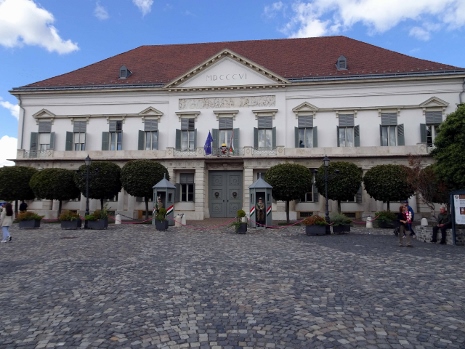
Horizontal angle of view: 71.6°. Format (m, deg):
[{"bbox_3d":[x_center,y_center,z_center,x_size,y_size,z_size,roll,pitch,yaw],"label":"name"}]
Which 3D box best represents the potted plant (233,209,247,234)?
[{"bbox_3d":[0.381,2.459,16.852,0.760,1.254,0.680,0,-5,6],"label":"potted plant"}]

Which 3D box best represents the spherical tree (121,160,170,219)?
[{"bbox_3d":[-6.876,1.226,25.487,3.850,4.700,3.850,0,-5,6],"label":"spherical tree"}]

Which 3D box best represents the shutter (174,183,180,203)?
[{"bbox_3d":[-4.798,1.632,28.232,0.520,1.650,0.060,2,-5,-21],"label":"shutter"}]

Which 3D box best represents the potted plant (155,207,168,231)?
[{"bbox_3d":[-4.137,2.555,18.961,0.700,1.420,0.680,0,-5,7],"label":"potted plant"}]

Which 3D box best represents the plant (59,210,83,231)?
[{"bbox_3d":[-9.406,2.586,18.600,1.080,1.170,0.580,0,-5,6],"label":"plant"}]

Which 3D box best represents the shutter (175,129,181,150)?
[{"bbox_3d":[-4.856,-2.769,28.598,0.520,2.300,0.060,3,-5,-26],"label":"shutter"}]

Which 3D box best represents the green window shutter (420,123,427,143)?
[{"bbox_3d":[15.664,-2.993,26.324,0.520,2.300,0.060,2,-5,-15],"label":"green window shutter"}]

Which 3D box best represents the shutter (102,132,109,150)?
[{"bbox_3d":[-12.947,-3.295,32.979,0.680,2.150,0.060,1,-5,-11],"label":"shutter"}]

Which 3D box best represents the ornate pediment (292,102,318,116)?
[{"bbox_3d":[6.242,-5.552,27.616,2.208,1.128,0.400,0,-5,6],"label":"ornate pediment"}]

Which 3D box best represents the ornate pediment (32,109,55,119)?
[{"bbox_3d":[-17.421,-5.622,29.869,2.050,0.851,0.380,0,-5,6],"label":"ornate pediment"}]

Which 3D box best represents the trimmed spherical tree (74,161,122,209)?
[{"bbox_3d":[-10.794,1.333,26.229,3.550,4.783,3.550,0,-5,6],"label":"trimmed spherical tree"}]

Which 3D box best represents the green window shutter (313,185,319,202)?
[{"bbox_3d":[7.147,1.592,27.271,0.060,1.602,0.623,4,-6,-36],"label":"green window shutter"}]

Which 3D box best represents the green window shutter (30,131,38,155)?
[{"bbox_3d":[-18.856,-2.794,30.731,0.665,2.424,0.060,1,-5,-6],"label":"green window shutter"}]

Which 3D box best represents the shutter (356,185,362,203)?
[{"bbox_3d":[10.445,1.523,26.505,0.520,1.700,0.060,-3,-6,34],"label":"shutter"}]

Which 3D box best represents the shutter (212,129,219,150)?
[{"bbox_3d":[-1.419,-2.768,27.901,0.570,2.355,0.060,1,-5,-12],"label":"shutter"}]

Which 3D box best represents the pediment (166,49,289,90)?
[{"bbox_3d":[-0.476,-9.128,28.563,10.972,3.561,0.950,0,-5,6],"label":"pediment"}]

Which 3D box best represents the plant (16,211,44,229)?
[{"bbox_3d":[-12.446,2.776,19.991,1.400,1.020,0.700,0,-5,6],"label":"plant"}]

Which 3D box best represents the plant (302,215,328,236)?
[{"bbox_3d":[4.119,2.527,16.044,1.200,0.987,0.750,0,-5,6],"label":"plant"}]

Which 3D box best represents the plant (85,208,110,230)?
[{"bbox_3d":[-8.011,2.616,19.267,1.400,1.320,0.750,0,-5,7],"label":"plant"}]

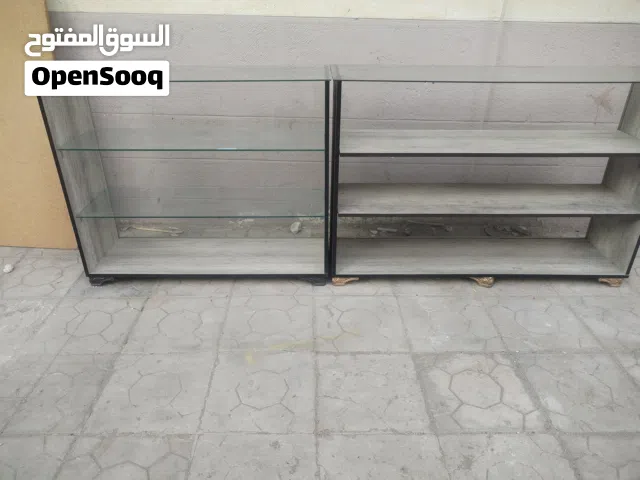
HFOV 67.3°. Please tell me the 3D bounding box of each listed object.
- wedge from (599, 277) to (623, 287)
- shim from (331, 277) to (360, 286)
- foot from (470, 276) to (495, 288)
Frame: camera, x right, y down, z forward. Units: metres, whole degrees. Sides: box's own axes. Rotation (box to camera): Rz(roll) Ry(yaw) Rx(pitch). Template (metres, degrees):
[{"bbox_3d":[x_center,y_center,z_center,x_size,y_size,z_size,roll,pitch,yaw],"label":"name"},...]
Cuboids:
[{"bbox_3d":[1.449,0.189,2.416,0.130,0.054,0.090,0,28,0],"label":"wedge"},{"bbox_3d":[0.130,0.187,2.420,0.135,0.054,0.090,0,28,0],"label":"shim"},{"bbox_3d":[0.806,0.194,2.405,0.125,0.055,0.090,6,29,11],"label":"foot"}]

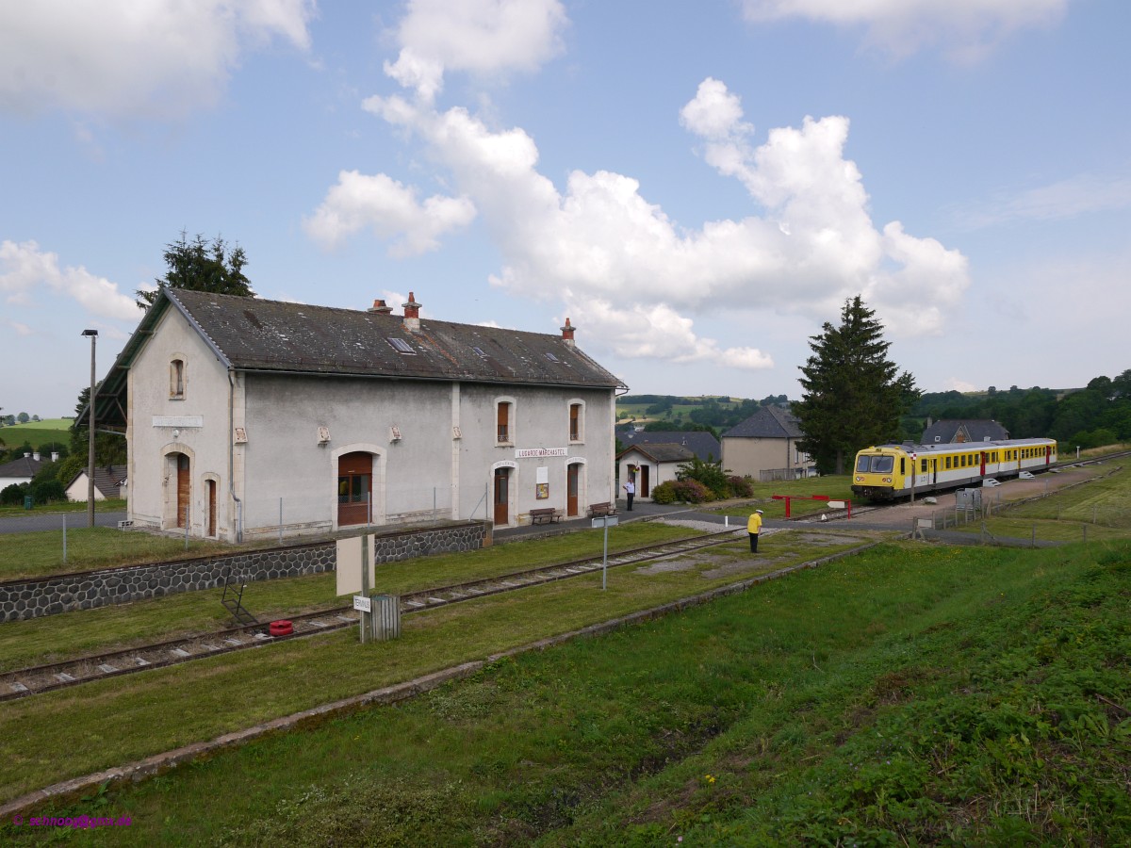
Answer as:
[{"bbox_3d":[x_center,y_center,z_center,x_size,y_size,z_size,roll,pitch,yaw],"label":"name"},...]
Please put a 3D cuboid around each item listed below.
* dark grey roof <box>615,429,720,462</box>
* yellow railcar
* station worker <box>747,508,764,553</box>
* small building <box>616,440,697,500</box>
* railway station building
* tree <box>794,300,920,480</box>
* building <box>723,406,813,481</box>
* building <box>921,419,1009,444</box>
[{"bbox_3d":[12.300,2.600,94.300,15.800,3.400,8.200,0,0,22],"label":"dark grey roof"},{"bbox_3d":[36.053,3.284,73.710,2.880,3.800,53.000,0,0,39],"label":"yellow railcar"},{"bbox_3d":[7.601,4.299,33.996,0.580,1.700,0.480,0,0,41],"label":"station worker"},{"bbox_3d":[5.989,2.986,54.937,3.700,3.400,5.100,0,0,41],"label":"small building"},{"bbox_3d":[-8.946,-0.470,40.921,13.224,10.334,22.257,0,0,41],"label":"railway station building"},{"bbox_3d":[28.158,-3.776,81.980,11.700,17.468,11.700,0,0,41],"label":"tree"},{"bbox_3d":[23.309,2.221,94.223,8.397,8.371,10.300,0,0,41],"label":"building"},{"bbox_3d":[56.805,2.869,120.471,10.600,7.200,9.000,0,0,41],"label":"building"}]

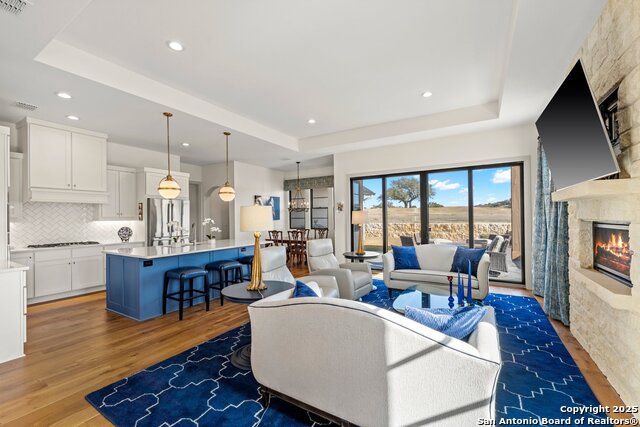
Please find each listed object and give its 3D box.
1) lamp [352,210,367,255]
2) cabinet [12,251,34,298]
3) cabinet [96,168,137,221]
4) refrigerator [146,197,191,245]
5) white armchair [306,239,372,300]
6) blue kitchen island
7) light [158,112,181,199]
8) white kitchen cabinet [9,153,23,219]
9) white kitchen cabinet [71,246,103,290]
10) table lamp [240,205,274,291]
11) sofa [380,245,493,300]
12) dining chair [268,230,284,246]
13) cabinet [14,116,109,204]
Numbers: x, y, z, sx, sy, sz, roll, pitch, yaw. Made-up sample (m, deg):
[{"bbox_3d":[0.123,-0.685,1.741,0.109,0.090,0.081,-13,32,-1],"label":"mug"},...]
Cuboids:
[{"bbox_3d":[0.773,0.357,5.088,0.310,0.849,0.310,-1,-1,31],"label":"lamp"},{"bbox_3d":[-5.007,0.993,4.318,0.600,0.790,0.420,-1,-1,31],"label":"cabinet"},{"bbox_3d":[-4.418,-0.415,5.778,0.340,1.140,0.650,-1,-1,31],"label":"cabinet"},{"bbox_3d":[-3.726,0.608,6.308,0.820,1.810,0.915,-1,-1,31],"label":"refrigerator"},{"bbox_3d":[0.323,0.985,4.931,0.980,0.955,0.790,-1,-1,31],"label":"white armchair"},{"bbox_3d":[-2.094,1.008,4.716,1.440,0.910,2.400,-1,-1,31],"label":"blue kitchen island"},{"bbox_3d":[-2.414,-0.915,4.244,0.360,1.355,0.360,-1,-1,31],"label":"light"},{"bbox_3d":[-5.176,-0.430,4.343,0.350,1.120,0.400,-1,-1,31],"label":"white kitchen cabinet"},{"bbox_3d":[-4.556,1.025,5.102,0.600,0.740,0.470,-1,-1,31],"label":"white kitchen cabinet"},{"bbox_3d":[-0.616,0.332,2.667,0.330,0.838,0.330,-1,-1,0],"label":"table lamp"},{"bbox_3d":[1.897,0.974,4.388,1.520,0.870,0.860,-1,-1,31],"label":"sofa"},{"bbox_3d":[-1.128,1.018,7.908,0.540,1.000,0.580,-1,-1,31],"label":"dining chair"},{"bbox_3d":[-4.708,-0.846,4.937,0.600,1.360,1.080,-1,-1,31],"label":"cabinet"}]

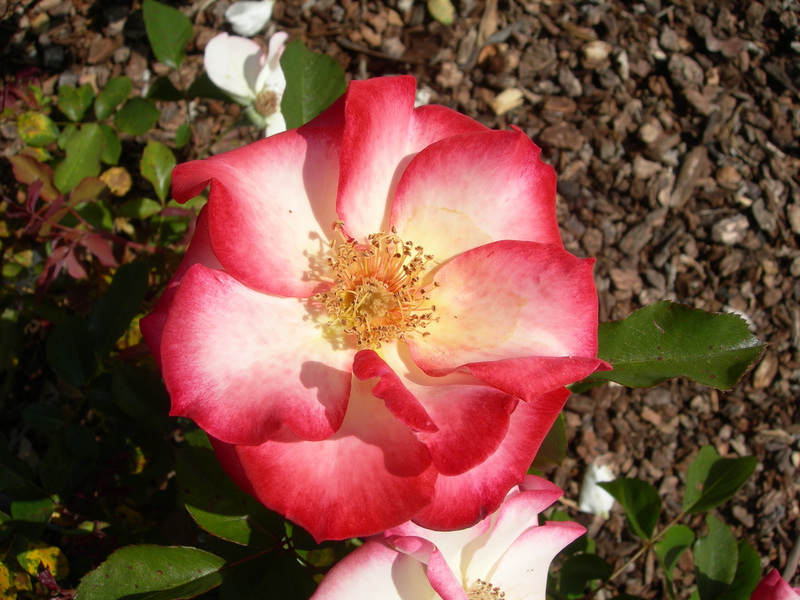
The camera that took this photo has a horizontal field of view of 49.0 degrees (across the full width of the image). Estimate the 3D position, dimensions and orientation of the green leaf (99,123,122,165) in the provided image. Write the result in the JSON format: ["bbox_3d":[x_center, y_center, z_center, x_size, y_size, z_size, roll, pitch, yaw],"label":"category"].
[{"bbox_3d":[-0.198,-0.107,0.601,0.017,0.004,0.036,-25,72,-9],"label":"green leaf"}]

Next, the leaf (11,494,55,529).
[{"bbox_3d":[-0.251,0.144,0.600,0.029,0.006,0.022,-10,70,-4],"label":"leaf"}]

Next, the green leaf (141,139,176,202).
[{"bbox_3d":[-0.171,-0.091,0.620,0.025,0.010,0.051,-13,71,-5],"label":"green leaf"}]

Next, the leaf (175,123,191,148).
[{"bbox_3d":[-0.164,-0.124,0.660,0.011,0.005,0.021,15,71,5],"label":"leaf"}]

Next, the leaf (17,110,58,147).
[{"bbox_3d":[-0.239,-0.113,0.581,0.029,0.005,0.024,12,70,4],"label":"leaf"}]

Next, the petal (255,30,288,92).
[{"bbox_3d":[-0.072,-0.135,0.501,0.016,0.008,0.040,11,77,27],"label":"petal"}]

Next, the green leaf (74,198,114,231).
[{"bbox_3d":[-0.223,-0.062,0.640,0.032,0.007,0.025,42,75,14],"label":"green leaf"}]

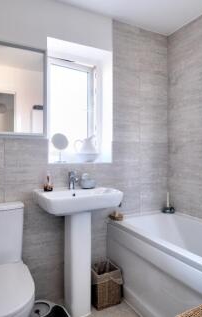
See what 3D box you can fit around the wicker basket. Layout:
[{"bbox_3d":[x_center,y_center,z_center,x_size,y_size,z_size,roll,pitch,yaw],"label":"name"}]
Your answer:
[{"bbox_3d":[0.034,0.968,1.660,0.200,0.275,0.190,0,0,-27],"label":"wicker basket"}]

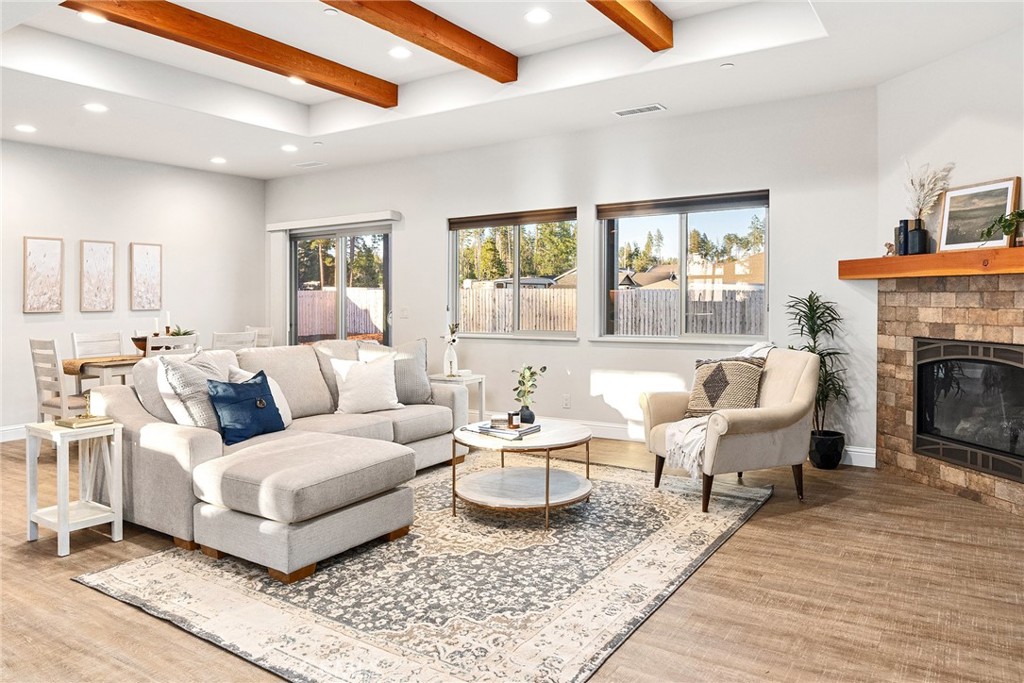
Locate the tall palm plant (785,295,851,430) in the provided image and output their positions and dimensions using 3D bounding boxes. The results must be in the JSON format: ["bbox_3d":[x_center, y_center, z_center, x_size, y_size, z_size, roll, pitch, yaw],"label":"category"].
[{"bbox_3d":[2.275,0.140,5.050,0.430,1.040,0.420,2,3,32],"label":"tall palm plant"}]

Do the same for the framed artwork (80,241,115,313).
[{"bbox_3d":[-4.131,-0.649,6.812,0.038,0.703,0.306,2,5,33],"label":"framed artwork"}]

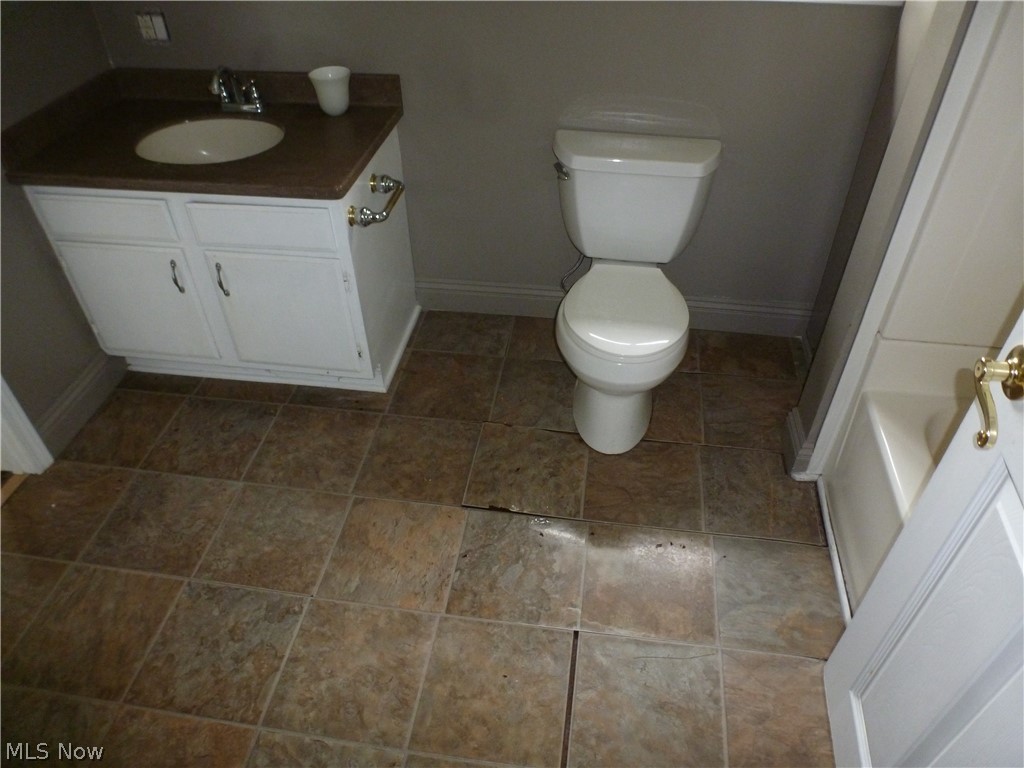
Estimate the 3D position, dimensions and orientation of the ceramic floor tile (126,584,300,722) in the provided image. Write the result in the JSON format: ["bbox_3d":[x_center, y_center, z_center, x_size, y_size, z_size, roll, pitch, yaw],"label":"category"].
[{"bbox_3d":[-0.677,0.619,1.657,0.323,0.010,0.323,5,41,6],"label":"ceramic floor tile"}]

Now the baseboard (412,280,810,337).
[{"bbox_3d":[0.352,-0.281,2.614,1.417,0.129,0.016,5,42,8],"label":"baseboard"}]

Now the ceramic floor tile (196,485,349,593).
[{"bbox_3d":[-0.633,0.409,1.897,0.323,0.010,0.323,5,41,6],"label":"ceramic floor tile"}]

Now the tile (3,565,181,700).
[{"bbox_3d":[-0.981,0.580,1.676,0.316,0.012,0.308,5,42,7],"label":"tile"}]

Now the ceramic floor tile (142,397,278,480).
[{"bbox_3d":[-0.894,0.163,2.138,0.316,0.012,0.314,5,42,7],"label":"ceramic floor tile"}]

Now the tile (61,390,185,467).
[{"bbox_3d":[-1.242,0.142,2.289,0.275,0.010,0.335,5,42,8],"label":"tile"}]

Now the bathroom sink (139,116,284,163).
[{"bbox_3d":[-0.837,-0.627,2.027,0.395,0.145,0.305,5,42,7],"label":"bathroom sink"}]

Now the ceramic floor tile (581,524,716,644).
[{"bbox_3d":[0.346,0.496,1.791,0.323,0.010,0.323,5,41,6],"label":"ceramic floor tile"}]

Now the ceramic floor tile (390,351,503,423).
[{"bbox_3d":[-0.227,0.006,2.411,0.335,0.010,0.335,5,42,8],"label":"ceramic floor tile"}]

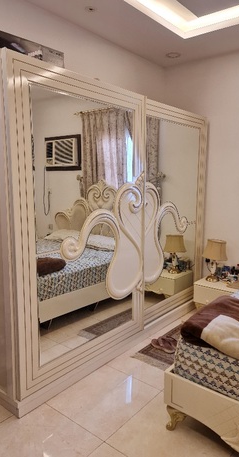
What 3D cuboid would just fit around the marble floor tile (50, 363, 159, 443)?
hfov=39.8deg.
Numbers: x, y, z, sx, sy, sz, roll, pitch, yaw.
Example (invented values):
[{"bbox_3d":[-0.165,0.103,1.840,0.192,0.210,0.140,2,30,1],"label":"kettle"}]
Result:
[{"bbox_3d":[-0.117,1.170,2.304,0.595,0.012,0.600,7,11,39],"label":"marble floor tile"}]

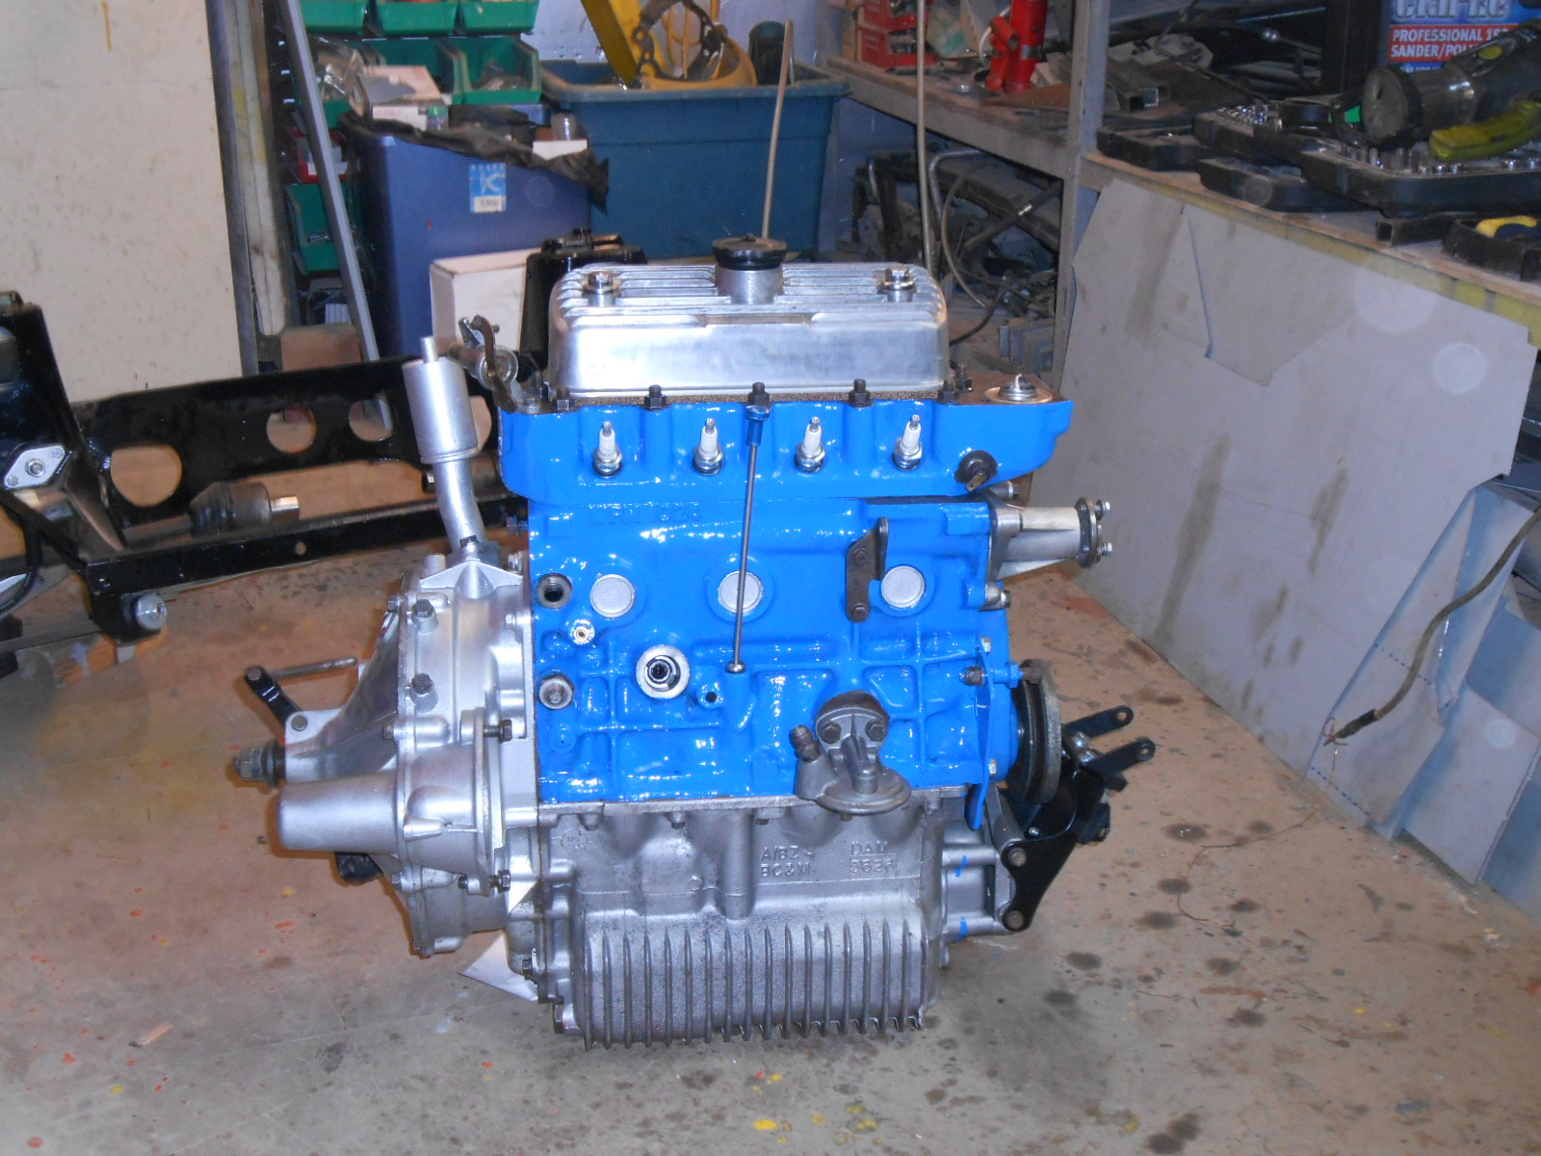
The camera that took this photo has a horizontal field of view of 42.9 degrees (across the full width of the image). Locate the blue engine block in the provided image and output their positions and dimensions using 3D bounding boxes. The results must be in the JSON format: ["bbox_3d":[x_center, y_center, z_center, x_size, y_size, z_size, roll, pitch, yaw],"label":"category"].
[{"bbox_3d":[0.004,-0.012,1.628,0.437,0.310,0.210,-2,20,-6],"label":"blue engine block"}]

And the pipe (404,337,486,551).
[{"bbox_3d":[-0.251,-0.101,1.522,0.052,0.170,0.050,-9,21,-4],"label":"pipe"}]

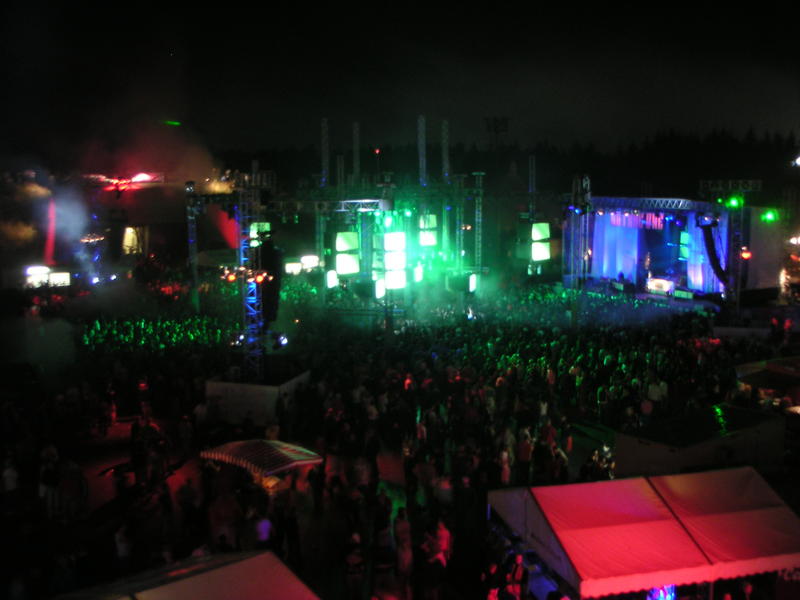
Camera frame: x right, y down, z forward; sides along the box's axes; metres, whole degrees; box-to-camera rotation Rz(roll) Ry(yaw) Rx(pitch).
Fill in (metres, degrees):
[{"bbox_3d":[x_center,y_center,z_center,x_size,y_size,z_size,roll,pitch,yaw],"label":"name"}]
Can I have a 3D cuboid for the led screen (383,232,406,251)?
[{"bbox_3d":[-0.325,-3.777,57.000,1.500,1.170,0.200,-4,7,-22],"label":"led screen"}]

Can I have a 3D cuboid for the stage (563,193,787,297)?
[{"bbox_3d":[23.308,-4.671,76.818,8.300,8.600,16.500,-5,8,-34],"label":"stage"}]

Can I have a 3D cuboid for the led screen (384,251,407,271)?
[{"bbox_3d":[-0.305,-2.544,57.000,1.500,1.170,0.200,-4,7,-22],"label":"led screen"}]

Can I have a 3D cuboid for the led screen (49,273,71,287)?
[{"bbox_3d":[-30.567,-1.790,79.000,1.900,1.350,0.200,-4,7,-22],"label":"led screen"}]

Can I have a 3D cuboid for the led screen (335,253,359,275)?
[{"bbox_3d":[-3.297,-2.296,56.000,1.500,1.220,0.200,-3,7,-20],"label":"led screen"}]

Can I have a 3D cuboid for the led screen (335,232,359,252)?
[{"bbox_3d":[-3.329,-3.711,56.000,1.500,1.200,0.200,-3,7,-20],"label":"led screen"}]

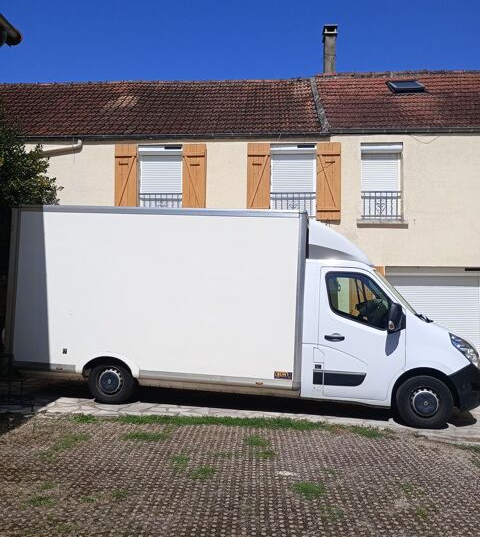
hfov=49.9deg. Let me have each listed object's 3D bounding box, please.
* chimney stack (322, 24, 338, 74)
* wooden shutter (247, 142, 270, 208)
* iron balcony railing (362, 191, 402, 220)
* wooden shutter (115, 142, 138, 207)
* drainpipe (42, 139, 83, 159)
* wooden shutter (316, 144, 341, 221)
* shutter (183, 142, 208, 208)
[{"bbox_3d":[2.576,-6.140,14.681,0.420,1.450,0.420,0,-1,4],"label":"chimney stack"},{"bbox_3d":[0.402,-1.879,11.170,0.487,1.673,0.045,0,-1,4],"label":"wooden shutter"},{"bbox_3d":[3.041,-1.343,11.056,0.865,0.623,0.050,0,-1,4],"label":"iron balcony railing"},{"bbox_3d":[-2.509,-1.900,11.359,0.499,1.673,0.045,0,-1,4],"label":"wooden shutter"},{"bbox_3d":[-3.935,-2.650,11.420,0.941,0.434,0.150,0,-1,4],"label":"drainpipe"},{"bbox_3d":[1.906,-1.864,11.072,0.512,1.673,0.045,0,-1,4],"label":"wooden shutter"},{"bbox_3d":[-1.006,-1.884,11.261,0.510,1.673,0.045,0,-1,4],"label":"shutter"}]

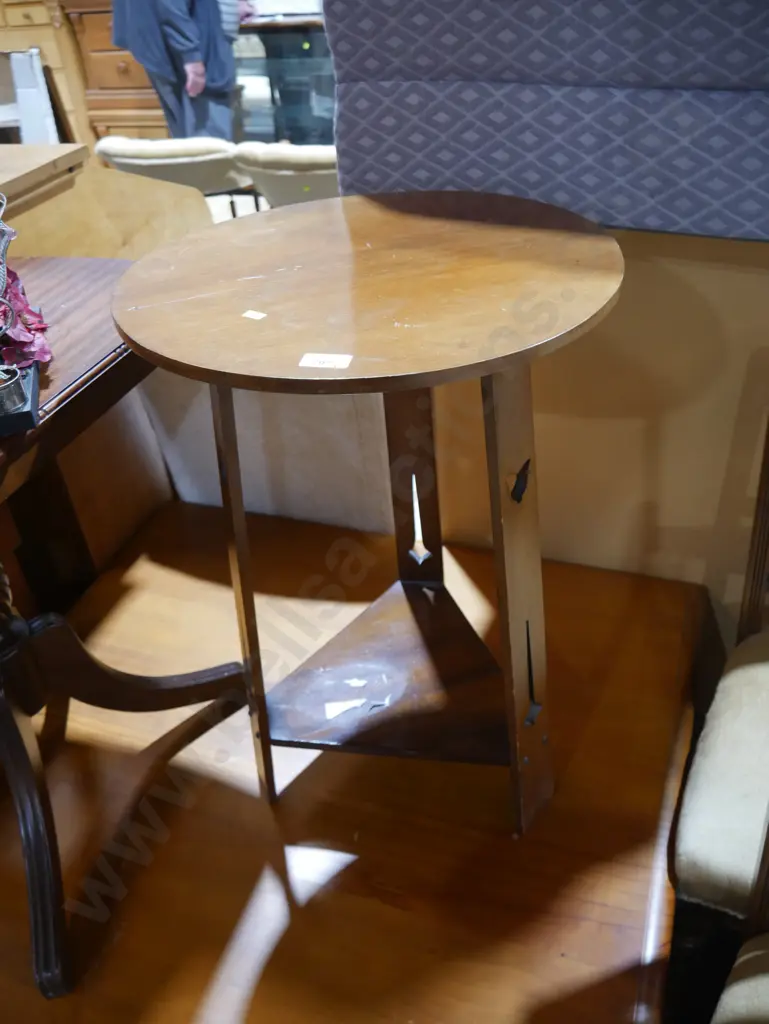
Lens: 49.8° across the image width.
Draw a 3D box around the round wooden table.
[{"bbox_3d":[0.007,0.040,1.030,0.496,0.712,0.496,3,37,10],"label":"round wooden table"}]

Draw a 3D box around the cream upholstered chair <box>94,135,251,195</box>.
[{"bbox_3d":[-0.743,-1.268,3.590,0.570,0.750,0.550,3,37,11],"label":"cream upholstered chair"}]

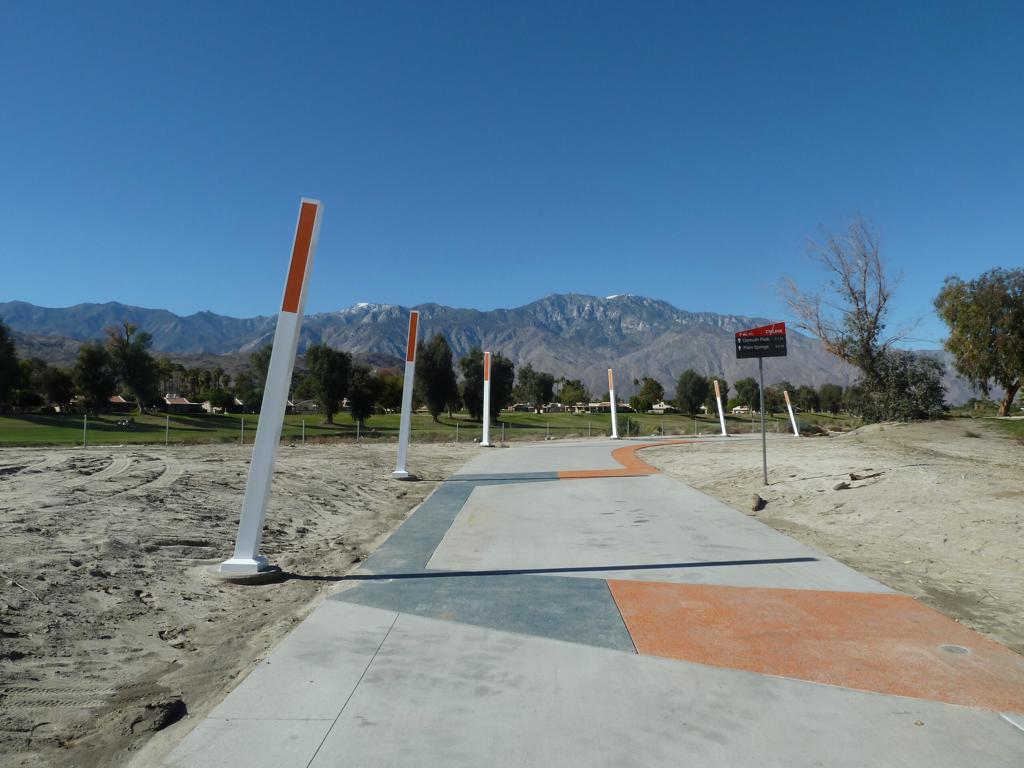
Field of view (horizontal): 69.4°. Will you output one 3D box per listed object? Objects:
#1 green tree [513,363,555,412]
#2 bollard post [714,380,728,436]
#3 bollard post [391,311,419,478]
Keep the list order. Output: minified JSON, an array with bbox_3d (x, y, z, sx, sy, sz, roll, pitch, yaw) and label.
[{"bbox_3d":[5.379,1.001,185.000,10.507,12.759,9.982,0,-2,0],"label":"green tree"},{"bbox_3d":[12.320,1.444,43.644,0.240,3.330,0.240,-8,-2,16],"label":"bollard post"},{"bbox_3d":[-2.171,0.197,15.450,0.290,3.476,0.290,5,-5,-7],"label":"bollard post"}]

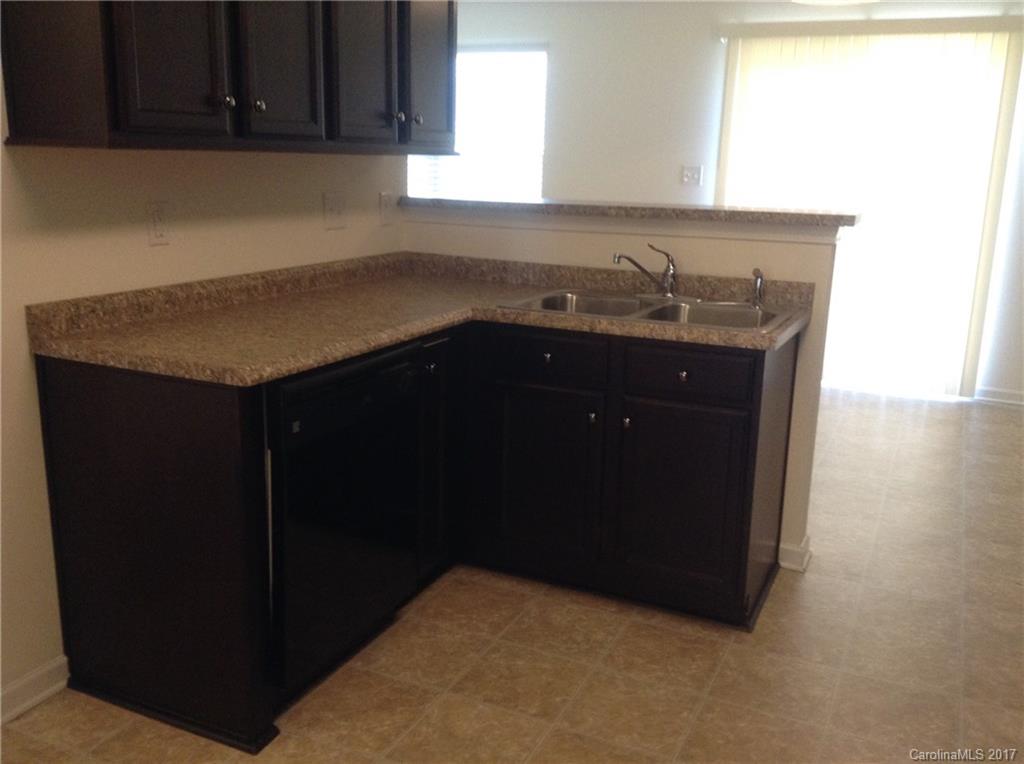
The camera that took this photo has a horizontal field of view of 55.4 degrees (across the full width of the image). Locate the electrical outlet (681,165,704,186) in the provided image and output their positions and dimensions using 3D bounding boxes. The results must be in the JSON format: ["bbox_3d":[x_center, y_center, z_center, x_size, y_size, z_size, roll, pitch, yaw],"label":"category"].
[{"bbox_3d":[1.177,-1.344,6.359,0.142,0.118,0.012,7,14,24],"label":"electrical outlet"}]

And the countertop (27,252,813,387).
[{"bbox_3d":[-0.080,-0.198,2.757,1.552,0.130,1.706,7,14,24],"label":"countertop"}]

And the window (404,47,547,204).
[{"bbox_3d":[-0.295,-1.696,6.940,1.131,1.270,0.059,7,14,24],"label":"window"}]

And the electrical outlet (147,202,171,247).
[{"bbox_3d":[-0.954,-0.428,2.639,0.010,0.118,0.075,7,14,24],"label":"electrical outlet"}]

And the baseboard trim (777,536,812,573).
[{"bbox_3d":[1.010,0.586,3.440,0.097,0.087,0.169,7,14,24],"label":"baseboard trim"}]

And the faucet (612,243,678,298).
[{"bbox_3d":[0.461,-0.370,3.279,0.238,0.179,0.084,-4,14,-23],"label":"faucet"}]

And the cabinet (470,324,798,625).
[{"bbox_3d":[0.405,0.220,3.230,0.913,0.868,0.620,7,14,24],"label":"cabinet"}]

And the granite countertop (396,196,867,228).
[{"bbox_3d":[0.394,-0.625,3.536,1.686,0.038,0.337,7,14,24],"label":"granite countertop"}]

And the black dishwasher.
[{"bbox_3d":[-0.667,0.307,2.670,0.610,0.818,0.628,7,14,24],"label":"black dishwasher"}]

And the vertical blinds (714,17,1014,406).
[{"bbox_3d":[2.042,-1.022,5.970,1.686,2.153,0.099,7,14,24],"label":"vertical blinds"}]

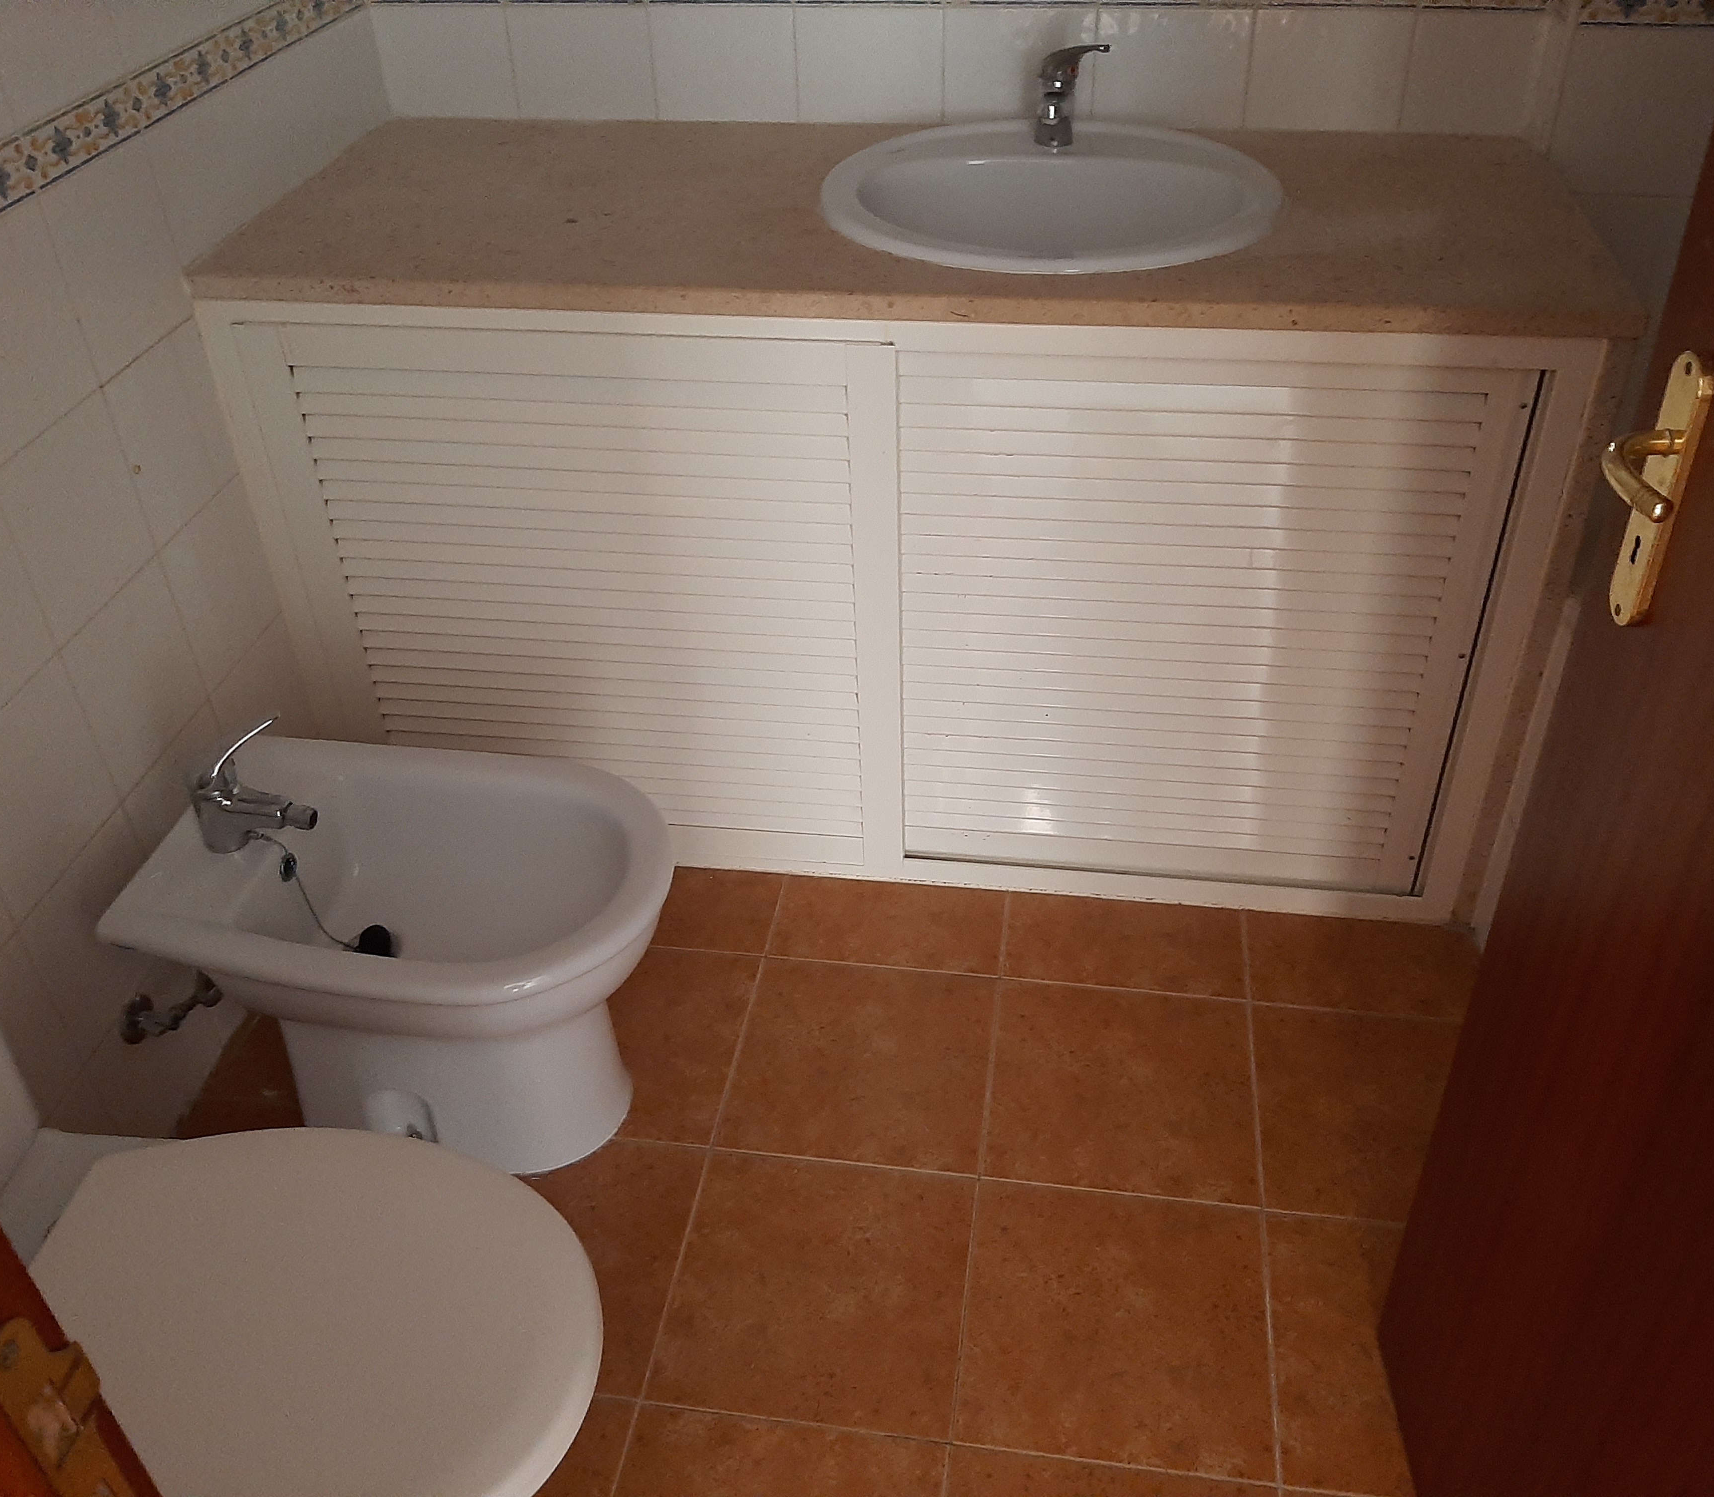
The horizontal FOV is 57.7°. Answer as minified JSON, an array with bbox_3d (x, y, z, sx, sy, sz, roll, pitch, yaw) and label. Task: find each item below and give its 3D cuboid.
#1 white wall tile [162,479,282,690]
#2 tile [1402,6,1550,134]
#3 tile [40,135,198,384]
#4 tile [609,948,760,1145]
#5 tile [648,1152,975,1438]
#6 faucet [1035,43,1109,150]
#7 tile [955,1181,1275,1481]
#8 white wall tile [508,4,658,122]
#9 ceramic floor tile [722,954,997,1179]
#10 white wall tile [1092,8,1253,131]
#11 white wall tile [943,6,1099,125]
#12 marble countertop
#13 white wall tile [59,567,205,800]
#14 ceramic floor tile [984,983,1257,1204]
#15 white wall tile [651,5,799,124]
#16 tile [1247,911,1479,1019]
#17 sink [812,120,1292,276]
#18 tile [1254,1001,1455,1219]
[{"bbox_3d":[-0.772,-0.203,1.894,0.010,0.200,0.200,4,38,8],"label":"white wall tile"},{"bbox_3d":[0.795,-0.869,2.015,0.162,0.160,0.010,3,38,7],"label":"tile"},{"bbox_3d":[-0.789,-0.522,1.663,0.010,0.198,0.198,4,37,8],"label":"tile"},{"bbox_3d":[-0.301,0.365,1.959,0.312,0.010,0.312,4,38,8],"label":"tile"},{"bbox_3d":[-0.039,0.581,1.684,0.314,0.010,0.314,4,38,8],"label":"tile"},{"bbox_3d":[0.264,-0.804,1.931,0.088,0.133,0.135,3,38,7],"label":"faucet"},{"bbox_3d":[0.275,0.604,1.642,0.314,0.010,0.314,4,38,8],"label":"tile"},{"bbox_3d":[-0.379,-0.948,2.168,0.200,0.172,0.010,4,38,8],"label":"white wall tile"},{"bbox_3d":[0.009,0.386,1.913,0.310,0.010,0.313,4,37,8],"label":"ceramic floor tile"},{"bbox_3d":[0.415,-0.895,2.058,0.200,0.172,0.010,4,38,8],"label":"white wall tile"},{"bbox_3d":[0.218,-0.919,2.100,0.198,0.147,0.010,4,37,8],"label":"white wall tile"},{"bbox_3d":[0.058,-0.659,1.903,1.569,0.029,0.624,4,38,8],"label":"marble countertop"},{"bbox_3d":[-0.803,-0.080,1.735,0.010,0.200,0.200,4,38,8],"label":"white wall tile"},{"bbox_3d":[0.318,0.407,1.871,0.310,0.010,0.313,4,37,8],"label":"ceramic floor tile"},{"bbox_3d":[-0.181,-0.935,2.140,0.200,0.172,0.010,4,38,8],"label":"white wall tile"},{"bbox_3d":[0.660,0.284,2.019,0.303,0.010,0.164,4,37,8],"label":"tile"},{"bbox_3d":[0.233,-0.607,1.915,0.550,0.180,0.485,3,38,7],"label":"sink"},{"bbox_3d":[0.635,0.436,1.848,0.314,0.010,0.314,4,38,8],"label":"tile"}]

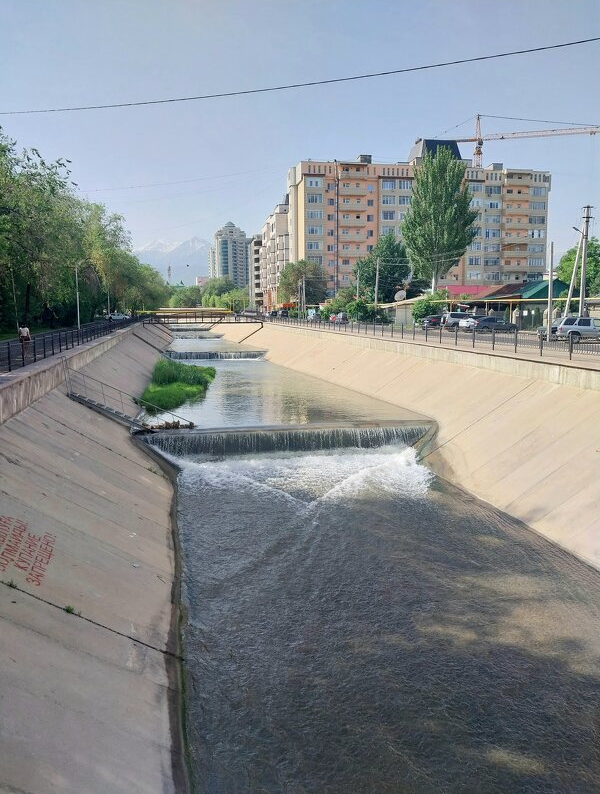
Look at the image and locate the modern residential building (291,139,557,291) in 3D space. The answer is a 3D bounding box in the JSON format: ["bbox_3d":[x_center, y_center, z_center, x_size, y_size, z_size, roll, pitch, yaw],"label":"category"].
[{"bbox_3d":[25.607,-35.260,132.470,56.000,36.600,15.500,-3,8,-16],"label":"modern residential building"}]

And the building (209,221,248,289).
[{"bbox_3d":[-59.789,-110.236,509.963,29.000,70.000,28.000,-2,8,-12],"label":"building"}]

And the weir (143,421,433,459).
[{"bbox_3d":[-0.657,2.371,30.150,14.600,1.600,1.900,-1,7,-4],"label":"weir"}]

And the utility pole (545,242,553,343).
[{"bbox_3d":[17.173,-7.150,41.058,0.270,6.720,0.270,-2,8,-12],"label":"utility pole"}]

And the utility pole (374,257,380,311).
[{"bbox_3d":[10.023,-13.513,77.932,0.320,8.700,0.320,-2,8,-12],"label":"utility pole"}]

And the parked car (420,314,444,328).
[{"bbox_3d":[14.974,-7.924,63.741,4.600,1.540,1.850,-6,9,-35],"label":"parked car"}]

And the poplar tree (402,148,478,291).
[{"bbox_3d":[18.233,-20.923,79.010,9.800,22.600,9.800,-1,7,0],"label":"poplar tree"}]

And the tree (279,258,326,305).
[{"bbox_3d":[0.390,-17.626,100.572,8.000,10.300,8.000,-1,7,0],"label":"tree"}]

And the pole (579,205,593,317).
[{"bbox_3d":[20.433,-8.807,42.969,0.650,9.500,0.400,-2,8,-12],"label":"pole"}]

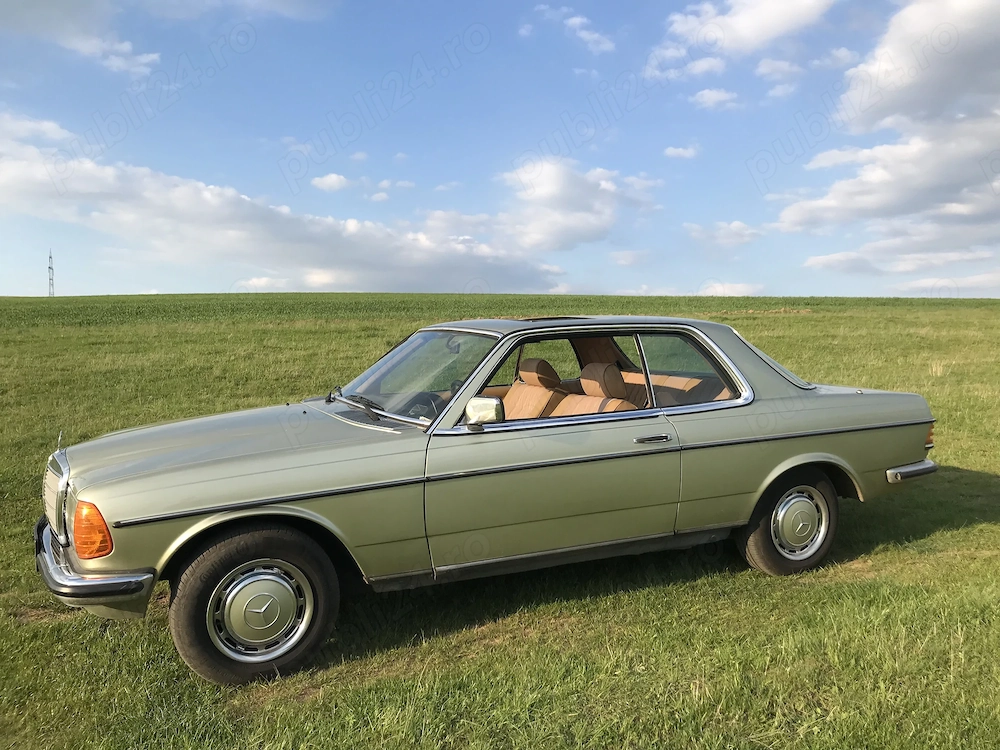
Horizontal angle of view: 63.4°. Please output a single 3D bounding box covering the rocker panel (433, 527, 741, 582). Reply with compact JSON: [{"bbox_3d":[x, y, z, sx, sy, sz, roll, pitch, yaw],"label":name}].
[{"bbox_3d":[0.422,0.807,3.660,1.560,0.095,0.090,-3,5,-25],"label":"rocker panel"}]

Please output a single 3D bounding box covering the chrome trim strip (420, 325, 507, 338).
[{"bbox_3d":[-0.248,-0.230,4.173,0.075,0.050,1.180,-3,5,-25],"label":"chrome trim strip"}]

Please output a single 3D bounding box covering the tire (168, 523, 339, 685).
[{"bbox_3d":[-0.925,0.886,3.111,0.620,0.620,0.195,-2,4,-19],"label":"tire"}]

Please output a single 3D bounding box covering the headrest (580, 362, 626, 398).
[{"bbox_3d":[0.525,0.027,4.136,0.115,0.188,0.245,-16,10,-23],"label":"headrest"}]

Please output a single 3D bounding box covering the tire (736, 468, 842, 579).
[{"bbox_3d":[1.529,0.764,4.255,0.620,0.620,0.195,-3,5,-25],"label":"tire"}]

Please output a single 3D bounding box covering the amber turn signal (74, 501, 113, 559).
[{"bbox_3d":[-1.398,0.529,2.774,0.125,0.195,0.095,-3,5,-25],"label":"amber turn signal"}]

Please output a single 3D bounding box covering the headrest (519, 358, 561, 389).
[{"bbox_3d":[0.228,-0.011,4.803,0.135,0.175,0.260,-3,5,-25],"label":"headrest"}]

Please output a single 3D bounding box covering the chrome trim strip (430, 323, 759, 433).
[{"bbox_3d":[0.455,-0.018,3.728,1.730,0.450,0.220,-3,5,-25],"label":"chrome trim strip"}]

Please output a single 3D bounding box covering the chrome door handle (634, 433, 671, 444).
[{"bbox_3d":[0.696,0.291,3.653,0.200,0.036,0.036,-3,5,-25],"label":"chrome door handle"}]

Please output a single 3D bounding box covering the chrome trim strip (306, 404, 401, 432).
[{"bbox_3d":[-0.783,0.186,3.954,0.140,0.045,1.450,-3,5,-25],"label":"chrome trim strip"}]

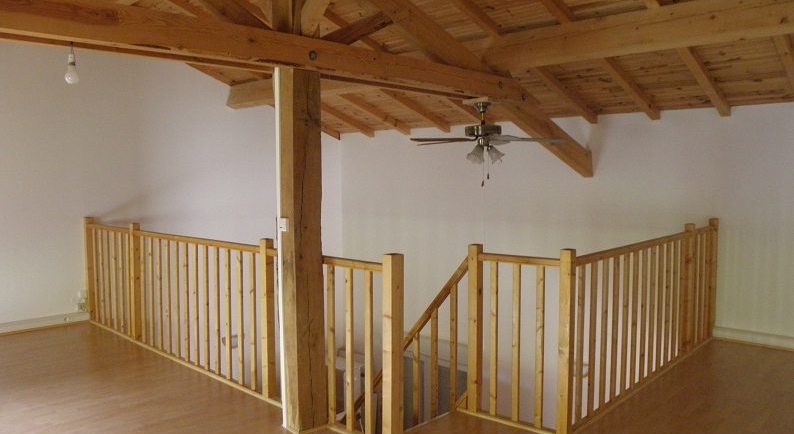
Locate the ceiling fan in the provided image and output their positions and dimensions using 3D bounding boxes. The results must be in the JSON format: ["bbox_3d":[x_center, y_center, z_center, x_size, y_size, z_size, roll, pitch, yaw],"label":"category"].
[{"bbox_3d":[0.690,-0.652,4.710,1.300,0.530,1.300,0,5,0],"label":"ceiling fan"}]

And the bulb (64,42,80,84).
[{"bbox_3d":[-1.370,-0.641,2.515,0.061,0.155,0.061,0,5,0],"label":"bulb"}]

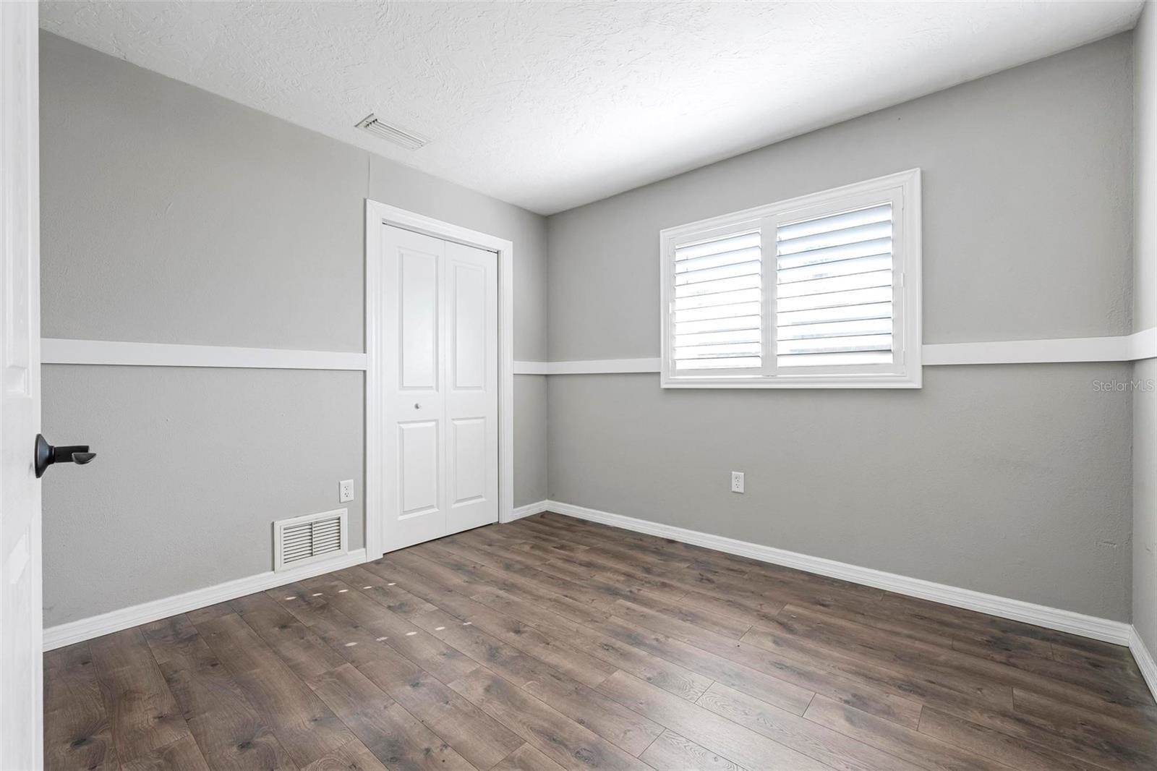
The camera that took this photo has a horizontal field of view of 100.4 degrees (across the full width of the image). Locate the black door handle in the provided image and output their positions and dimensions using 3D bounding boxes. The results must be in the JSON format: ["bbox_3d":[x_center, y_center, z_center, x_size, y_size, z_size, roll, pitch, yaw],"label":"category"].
[{"bbox_3d":[-0.776,0.107,0.733,0.066,0.066,0.138,0,0,-45],"label":"black door handle"}]

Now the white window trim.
[{"bbox_3d":[1.073,-0.501,2.710,1.397,1.027,0.070,0,0,41],"label":"white window trim"}]

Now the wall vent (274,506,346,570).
[{"bbox_3d":[-1.394,0.804,2.532,0.025,0.255,0.357,0,0,41],"label":"wall vent"}]

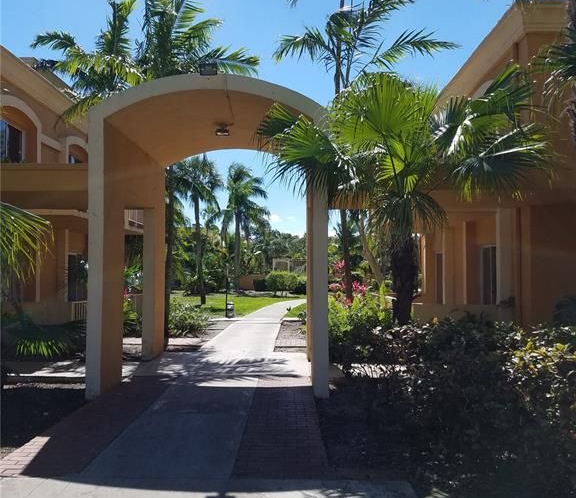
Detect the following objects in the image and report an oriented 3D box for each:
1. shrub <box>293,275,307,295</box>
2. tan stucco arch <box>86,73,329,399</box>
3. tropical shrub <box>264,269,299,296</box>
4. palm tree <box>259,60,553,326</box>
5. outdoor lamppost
[{"bbox_3d":[0.769,2.246,35.500,1.200,1.220,1.200,0,-2,0],"label":"shrub"},{"bbox_3d":[-0.995,-0.114,9.080,3.030,4.090,3.660,0,-2,0],"label":"tan stucco arch"},{"bbox_3d":[-0.383,1.992,34.000,2.000,1.550,1.900,0,-2,0],"label":"tropical shrub"},{"bbox_3d":[1.240,0.000,6.100,3.050,3.650,2.900,0,-2,0],"label":"palm tree"},{"bbox_3d":[-2.028,1.370,20.000,0.330,2.030,0.330,0,-2,0],"label":"outdoor lamppost"}]

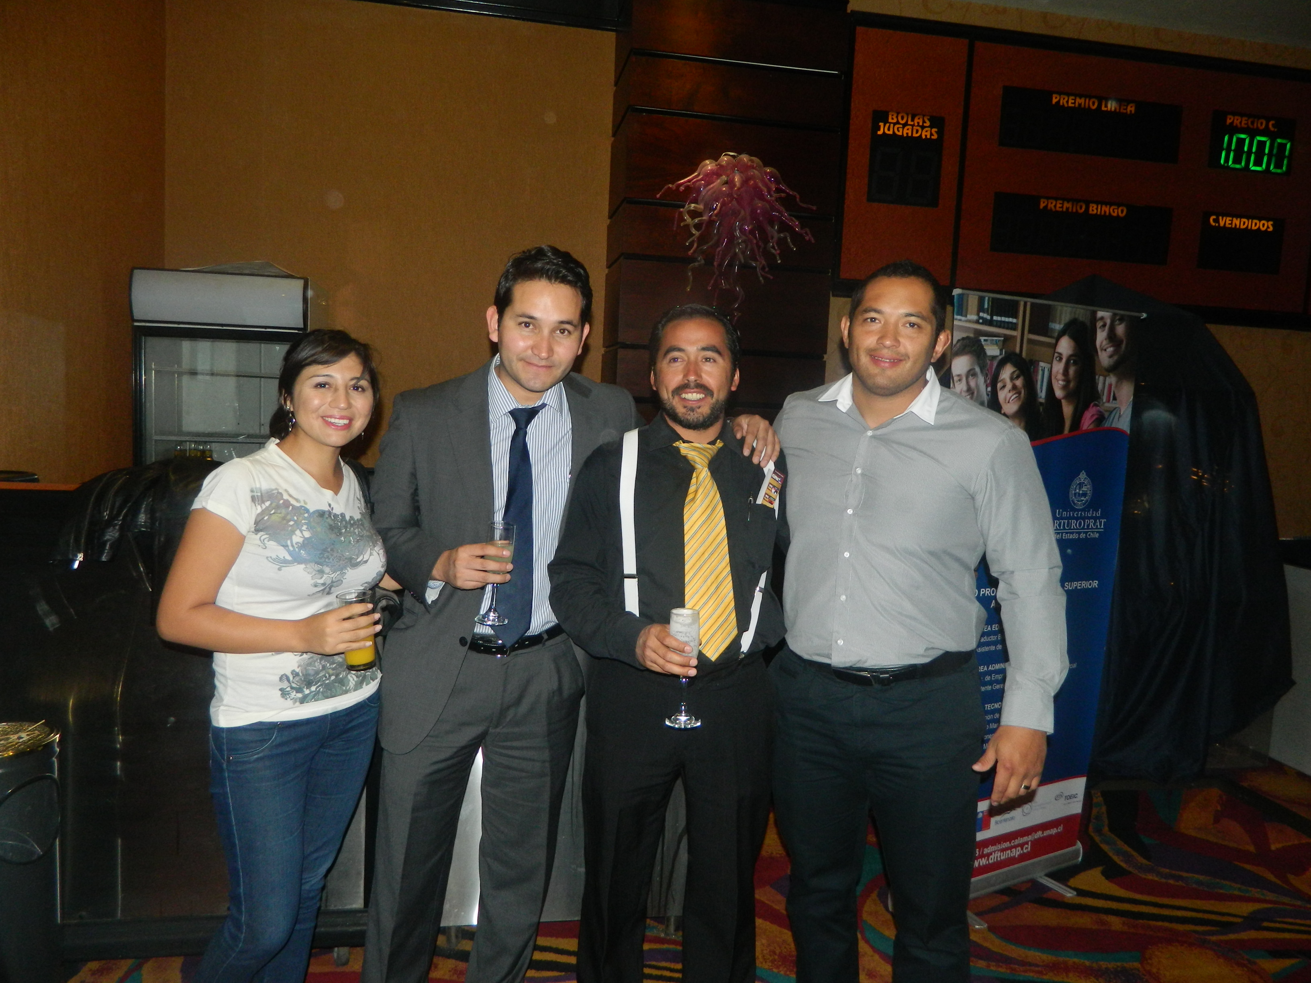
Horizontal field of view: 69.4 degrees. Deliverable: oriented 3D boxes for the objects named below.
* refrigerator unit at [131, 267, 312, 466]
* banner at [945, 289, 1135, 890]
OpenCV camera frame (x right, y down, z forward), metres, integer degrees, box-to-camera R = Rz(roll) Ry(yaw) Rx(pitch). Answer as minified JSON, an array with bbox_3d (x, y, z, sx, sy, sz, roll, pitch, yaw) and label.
[{"bbox_3d":[-1.885,0.070,4.291,0.706,2.022,0.580,2,5,-7],"label":"refrigerator unit"},{"bbox_3d":[1.182,0.373,3.100,0.900,1.930,0.300,0,6,-31],"label":"banner"}]

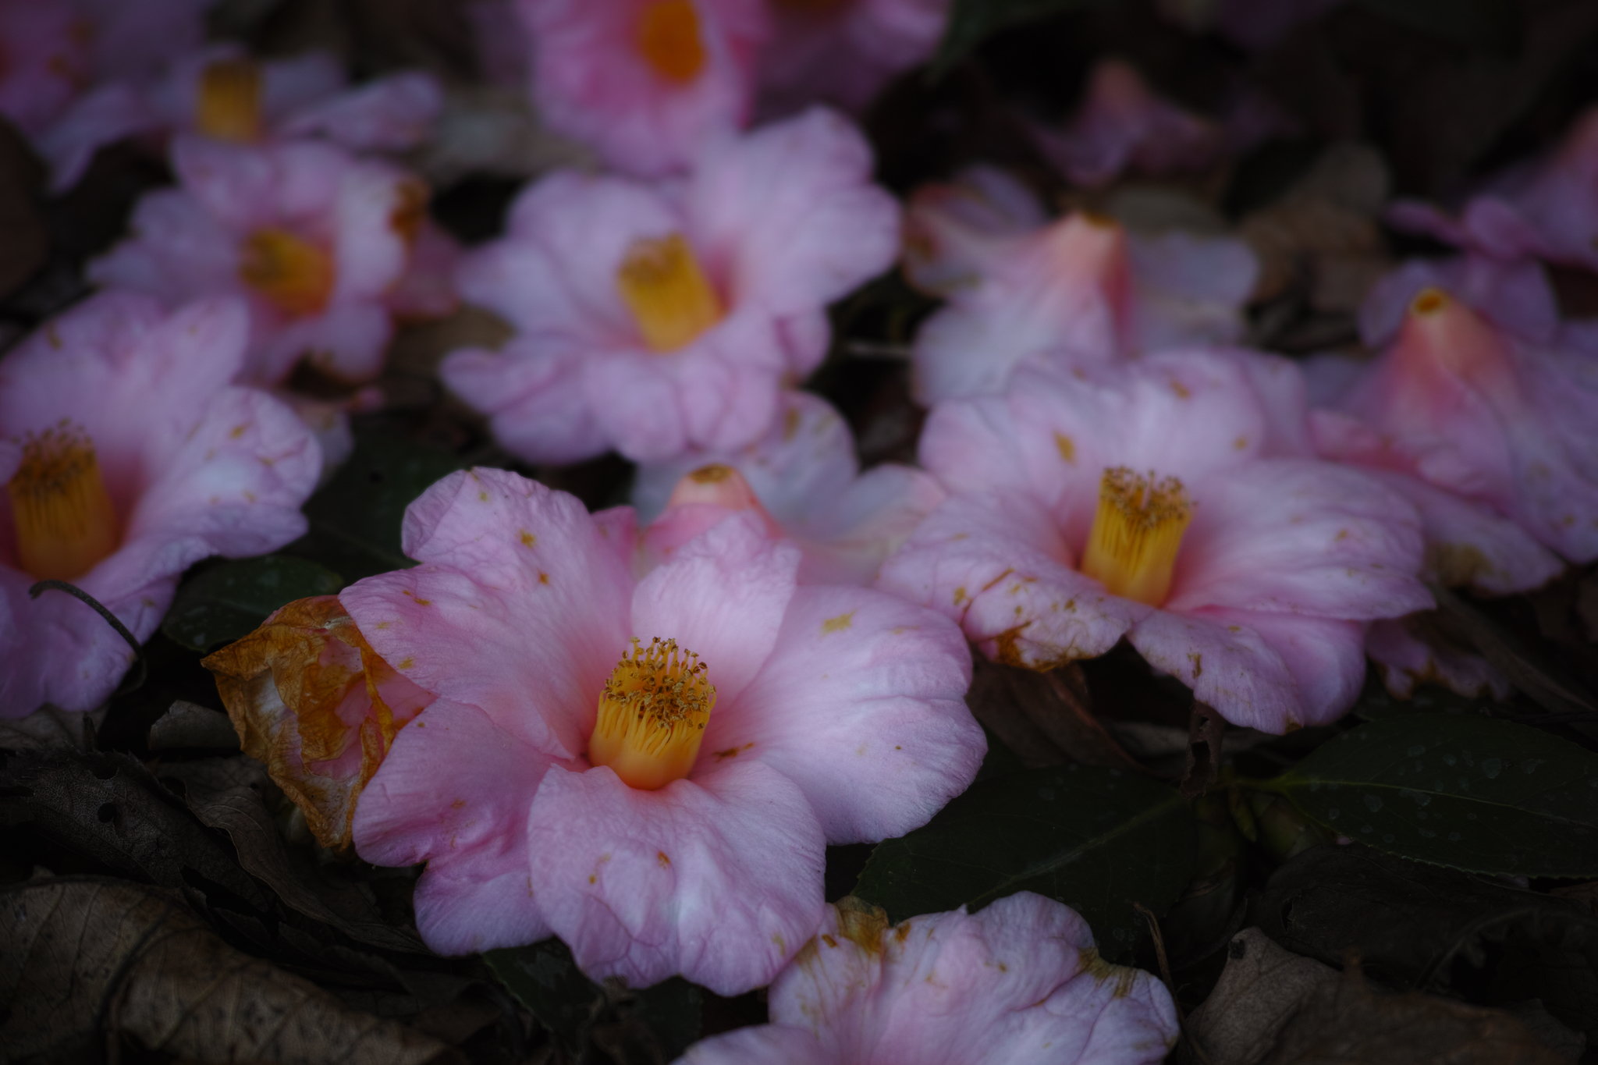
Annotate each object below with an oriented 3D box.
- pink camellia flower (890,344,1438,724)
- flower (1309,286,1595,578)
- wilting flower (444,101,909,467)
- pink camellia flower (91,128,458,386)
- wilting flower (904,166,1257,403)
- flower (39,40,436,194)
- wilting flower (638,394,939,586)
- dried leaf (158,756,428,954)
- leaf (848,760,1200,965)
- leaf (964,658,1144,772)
[{"bbox_3d":[0.063,0.002,0.355,0.098,0.043,0.088,0,35,0],"label":"pink camellia flower"},{"bbox_3d":[0.145,-0.024,0.436,0.090,0.052,0.088,0,30,0],"label":"flower"},{"bbox_3d":[-0.027,-0.052,0.420,0.098,0.042,0.092,-10,43,7],"label":"wilting flower"},{"bbox_3d":[-0.137,-0.069,0.515,0.084,0.042,0.074,8,31,13],"label":"pink camellia flower"},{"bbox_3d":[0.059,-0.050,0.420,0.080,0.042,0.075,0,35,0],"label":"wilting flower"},{"bbox_3d":[-0.135,-0.100,0.483,0.090,0.033,0.078,0,35,0],"label":"flower"},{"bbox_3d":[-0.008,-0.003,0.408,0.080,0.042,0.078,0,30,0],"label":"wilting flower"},{"bbox_3d":[-0.077,0.049,0.304,0.055,0.015,0.023,25,42,31],"label":"dried leaf"},{"bbox_3d":[0.040,0.056,0.339,0.064,0.014,0.046,-20,36,-31],"label":"leaf"},{"bbox_3d":[0.046,0.032,0.368,0.042,0.020,0.036,0,30,0],"label":"leaf"}]

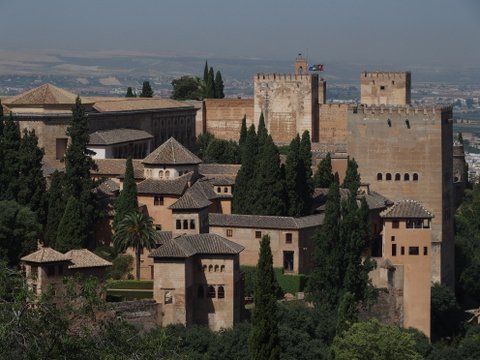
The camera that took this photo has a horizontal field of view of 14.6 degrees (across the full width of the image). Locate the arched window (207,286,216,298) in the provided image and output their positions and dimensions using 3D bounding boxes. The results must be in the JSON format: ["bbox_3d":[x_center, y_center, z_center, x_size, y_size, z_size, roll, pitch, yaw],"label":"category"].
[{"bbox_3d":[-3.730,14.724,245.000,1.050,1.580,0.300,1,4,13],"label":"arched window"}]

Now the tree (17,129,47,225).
[{"bbox_3d":[-30.629,-0.073,275.000,4.400,15.500,4.400,0,4,0],"label":"tree"}]

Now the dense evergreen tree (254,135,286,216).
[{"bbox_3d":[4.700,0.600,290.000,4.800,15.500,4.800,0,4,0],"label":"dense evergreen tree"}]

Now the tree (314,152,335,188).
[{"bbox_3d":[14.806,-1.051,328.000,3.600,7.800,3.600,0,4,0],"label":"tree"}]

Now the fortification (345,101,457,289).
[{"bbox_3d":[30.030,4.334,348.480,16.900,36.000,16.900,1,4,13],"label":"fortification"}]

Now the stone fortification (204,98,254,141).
[{"bbox_3d":[-2.861,-16.346,510.000,13.900,11.800,3.500,1,4,12],"label":"stone fortification"}]

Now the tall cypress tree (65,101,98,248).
[{"bbox_3d":[-22.861,-1.073,270.806,4.900,22.000,4.900,0,4,0],"label":"tall cypress tree"}]

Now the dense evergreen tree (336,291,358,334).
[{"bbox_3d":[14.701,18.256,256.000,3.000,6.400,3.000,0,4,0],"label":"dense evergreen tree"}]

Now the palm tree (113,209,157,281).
[{"bbox_3d":[-14.111,8.887,254.000,6.200,9.500,6.200,0,4,0],"label":"palm tree"}]

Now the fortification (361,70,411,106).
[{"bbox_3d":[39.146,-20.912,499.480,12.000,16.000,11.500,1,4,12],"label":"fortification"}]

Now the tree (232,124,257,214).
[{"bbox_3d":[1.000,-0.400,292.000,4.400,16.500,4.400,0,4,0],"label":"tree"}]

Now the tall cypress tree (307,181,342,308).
[{"bbox_3d":[12.423,9.298,272.677,4.940,18.500,4.940,0,4,0],"label":"tall cypress tree"}]

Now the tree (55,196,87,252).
[{"bbox_3d":[-22.998,6.242,254.000,4.300,8.200,4.300,0,4,0],"label":"tree"}]

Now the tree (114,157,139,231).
[{"bbox_3d":[-16.270,2.645,266.439,3.690,12.000,3.690,0,4,0],"label":"tree"}]

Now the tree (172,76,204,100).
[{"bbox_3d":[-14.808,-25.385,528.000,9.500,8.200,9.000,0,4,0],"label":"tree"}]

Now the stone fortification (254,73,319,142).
[{"bbox_3d":[12.494,-19.346,503.000,15.500,19.300,10.500,1,4,12],"label":"stone fortification"}]

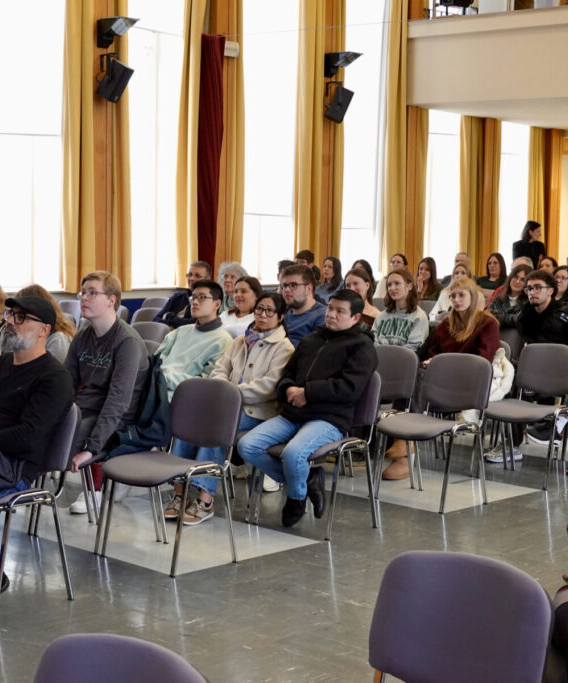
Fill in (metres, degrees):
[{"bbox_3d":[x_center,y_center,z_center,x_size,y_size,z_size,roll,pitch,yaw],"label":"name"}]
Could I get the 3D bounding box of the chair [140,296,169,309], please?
[{"bbox_3d":[-1.300,0.029,12.140,0.520,0.825,0.570,6,7,43],"label":"chair"}]

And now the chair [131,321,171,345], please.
[{"bbox_3d":[-1.109,0.287,9.437,0.525,0.820,0.540,6,7,44],"label":"chair"}]

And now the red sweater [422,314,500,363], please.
[{"bbox_3d":[1.101,0.089,8.573,0.500,0.540,0.420,6,7,43],"label":"red sweater"}]

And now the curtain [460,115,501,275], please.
[{"bbox_3d":[2.368,-1.714,16.422,0.180,1.950,0.720,6,7,44],"label":"curtain"}]

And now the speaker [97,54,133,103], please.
[{"bbox_3d":[-1.554,-2.403,12.596,0.200,0.350,0.200,-5,36,-46],"label":"speaker"}]

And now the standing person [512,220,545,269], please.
[{"bbox_3d":[2.792,-0.605,15.670,0.420,1.580,0.290,-1,6,-18],"label":"standing person"}]

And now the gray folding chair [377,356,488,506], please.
[{"bbox_3d":[0.827,0.487,7.600,0.525,0.820,0.540,6,7,44],"label":"gray folding chair"}]

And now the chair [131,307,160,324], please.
[{"bbox_3d":[-1.268,0.149,10.938,0.525,0.820,0.540,6,7,44],"label":"chair"}]

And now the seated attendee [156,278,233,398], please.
[{"bbox_3d":[-0.681,0.267,7.588,0.520,1.210,0.830,6,7,43],"label":"seated attendee"}]

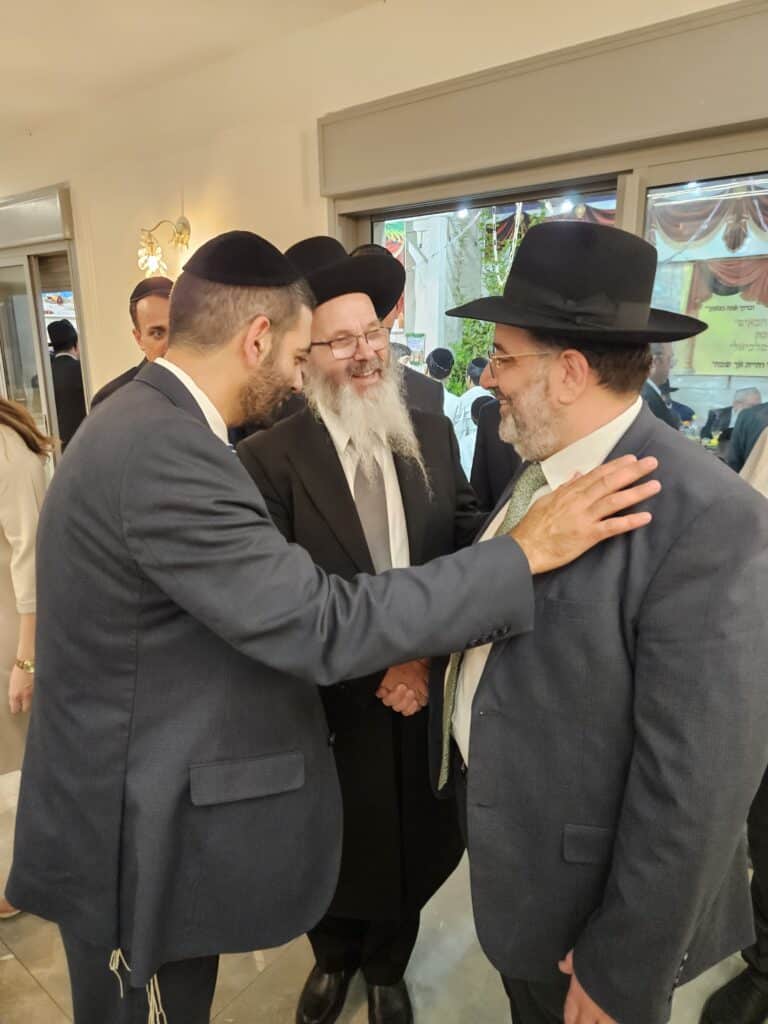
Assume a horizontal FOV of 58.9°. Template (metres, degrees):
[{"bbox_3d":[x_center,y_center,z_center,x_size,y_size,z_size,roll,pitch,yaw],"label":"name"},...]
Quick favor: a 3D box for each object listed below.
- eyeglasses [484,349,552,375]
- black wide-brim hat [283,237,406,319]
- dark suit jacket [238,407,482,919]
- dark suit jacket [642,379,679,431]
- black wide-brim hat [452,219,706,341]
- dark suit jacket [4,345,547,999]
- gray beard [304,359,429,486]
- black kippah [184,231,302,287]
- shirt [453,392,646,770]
[{"bbox_3d":[0.206,-0.203,0.920,0.140,0.050,0.145,5,18,10],"label":"eyeglasses"},{"bbox_3d":[-0.109,-0.462,1.340,0.320,0.150,0.360,-17,9,-21],"label":"black wide-brim hat"},{"bbox_3d":[-0.035,0.312,1.486,0.560,1.100,0.380,-3,15,-7],"label":"dark suit jacket"},{"bbox_3d":[1.756,-0.462,4.400,0.340,0.780,0.500,5,16,21],"label":"dark suit jacket"},{"bbox_3d":[0.269,-0.317,0.945,0.365,0.150,0.320,7,20,11],"label":"black wide-brim hat"},{"bbox_3d":[-0.232,0.208,1.004,0.680,0.820,0.520,-7,16,-22],"label":"dark suit jacket"},{"bbox_3d":[-0.038,-0.166,1.260,0.200,0.240,0.140,-14,11,-22],"label":"gray beard"},{"bbox_3d":[-0.195,-0.351,0.945,0.165,0.070,0.165,-7,23,-30],"label":"black kippah"},{"bbox_3d":[0.267,0.096,1.008,0.330,0.580,0.460,-6,15,-19],"label":"shirt"}]

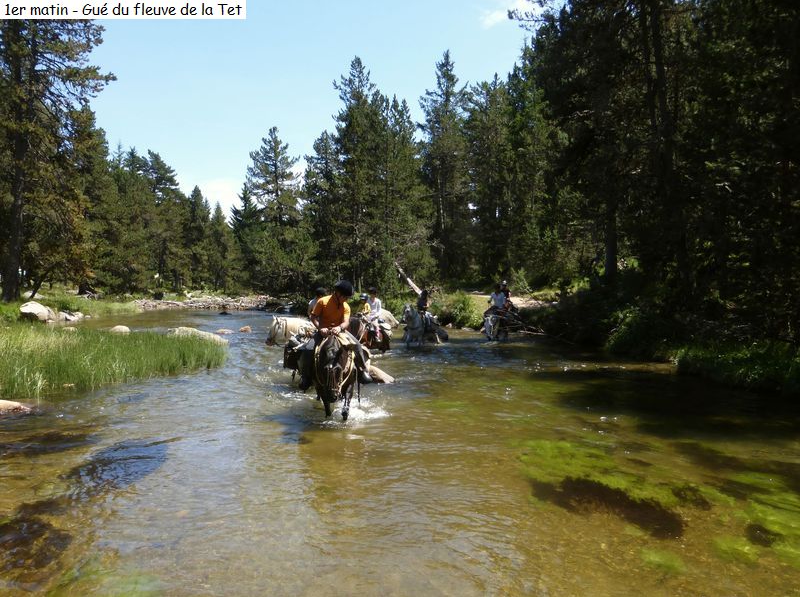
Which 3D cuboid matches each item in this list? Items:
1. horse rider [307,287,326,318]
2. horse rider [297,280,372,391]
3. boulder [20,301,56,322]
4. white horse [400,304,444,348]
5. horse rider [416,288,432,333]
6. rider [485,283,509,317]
[{"bbox_3d":[-1.620,0.460,11.200,0.700,1.380,0.600,0,1,-22],"label":"horse rider"},{"bbox_3d":[-0.930,0.480,7.900,0.880,1.480,0.750,0,1,-12],"label":"horse rider"},{"bbox_3d":[-20.200,0.760,31.000,1.800,1.120,1.400,0,1,-33],"label":"boulder"},{"bbox_3d":[0.790,0.970,17.900,0.620,1.580,2.100,0,1,28],"label":"white horse"},{"bbox_3d":[0.810,0.380,17.900,0.600,1.420,0.650,0,1,28],"label":"horse rider"},{"bbox_3d":[3.350,0.170,19.200,0.750,1.350,0.650,0,1,18],"label":"rider"}]

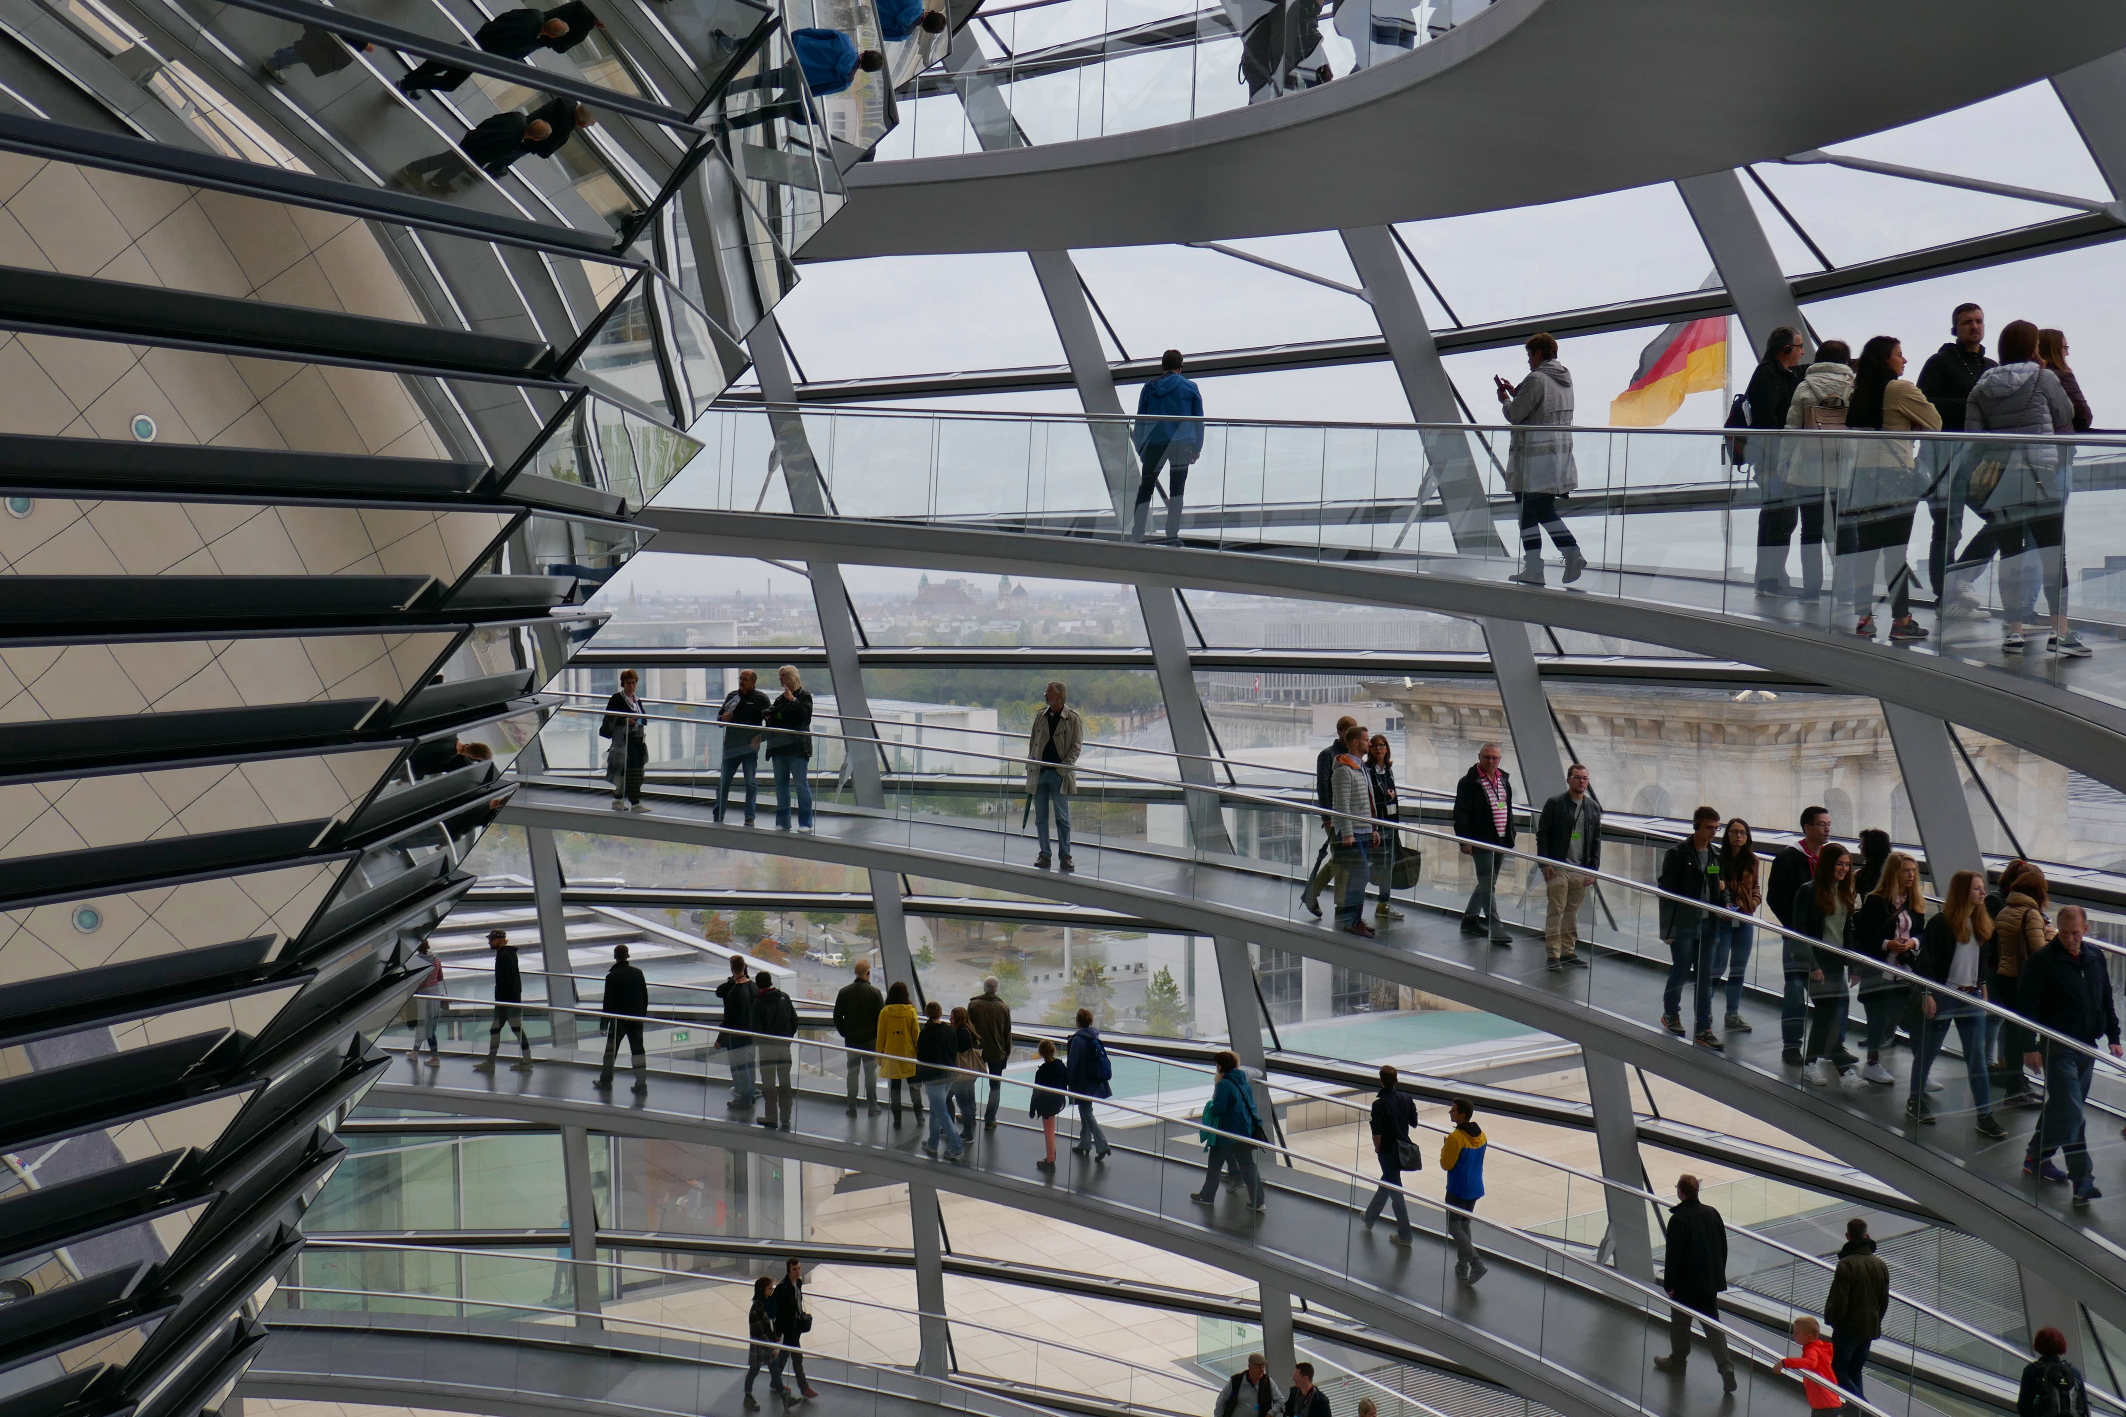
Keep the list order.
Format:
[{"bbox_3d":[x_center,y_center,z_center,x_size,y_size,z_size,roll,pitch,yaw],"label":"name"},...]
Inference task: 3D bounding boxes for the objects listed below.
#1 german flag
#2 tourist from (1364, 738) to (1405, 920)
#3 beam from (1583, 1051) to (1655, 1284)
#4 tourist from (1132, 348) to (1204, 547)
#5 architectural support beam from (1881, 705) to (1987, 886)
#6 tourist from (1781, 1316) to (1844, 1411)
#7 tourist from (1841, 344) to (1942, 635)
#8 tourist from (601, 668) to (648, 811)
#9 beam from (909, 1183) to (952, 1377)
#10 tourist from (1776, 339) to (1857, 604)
[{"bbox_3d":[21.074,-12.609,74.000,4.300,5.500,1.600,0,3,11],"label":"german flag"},{"bbox_3d":[3.032,1.117,19.941,0.480,1.708,0.420,-3,4,-33],"label":"tourist"},{"bbox_3d":[5.904,4.753,22.186,0.340,2.649,0.320,-21,15,-38],"label":"beam"},{"bbox_3d":[0.952,-2.327,18.900,0.600,1.760,0.420,0,3,3],"label":"tourist"},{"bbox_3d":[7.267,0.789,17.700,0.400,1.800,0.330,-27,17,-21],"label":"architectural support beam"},{"bbox_3d":[5.931,5.473,16.826,0.480,1.317,0.400,2,4,37],"label":"tourist"},{"bbox_3d":[4.528,-1.211,11.650,0.420,1.670,0.500,-2,3,-30],"label":"tourist"},{"bbox_3d":[-4.879,0.343,23.700,0.400,1.560,0.460,2,4,34],"label":"tourist"},{"bbox_3d":[-1.724,7.568,28.297,0.320,2.730,0.340,1,11,20],"label":"beam"},{"bbox_3d":[4.792,-1.498,13.450,0.500,1.630,0.340,1,4,28],"label":"tourist"}]

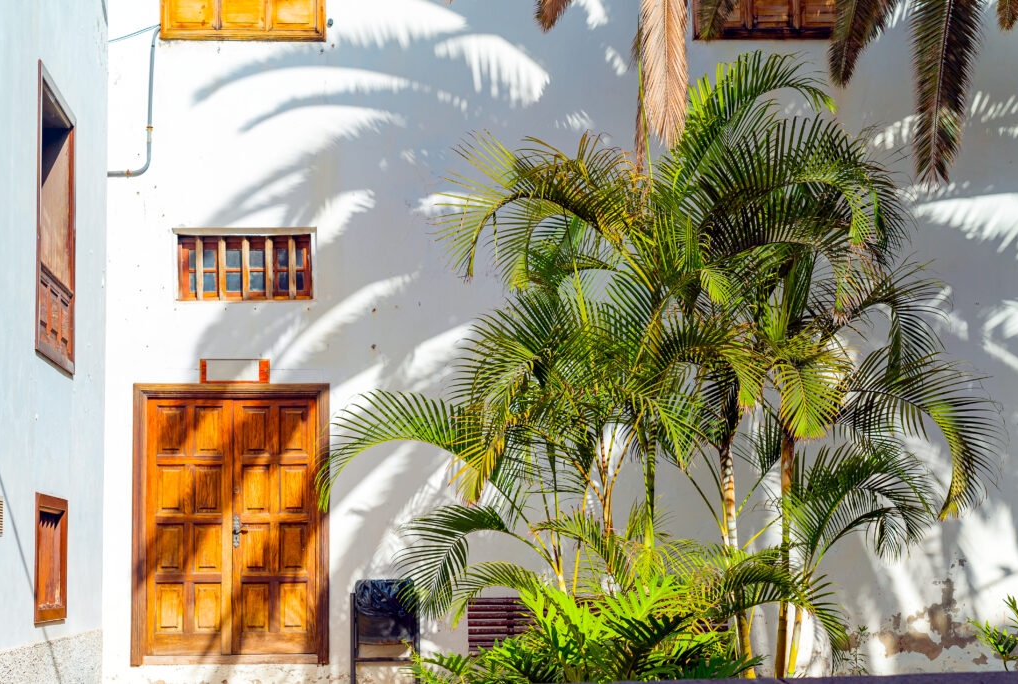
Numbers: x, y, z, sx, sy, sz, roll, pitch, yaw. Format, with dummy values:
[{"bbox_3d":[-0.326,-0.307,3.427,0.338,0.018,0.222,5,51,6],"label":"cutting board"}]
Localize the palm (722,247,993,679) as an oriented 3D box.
[{"bbox_3d":[2.395,0.867,11.700,1.960,2.933,1.700,0,-2,0],"label":"palm"}]

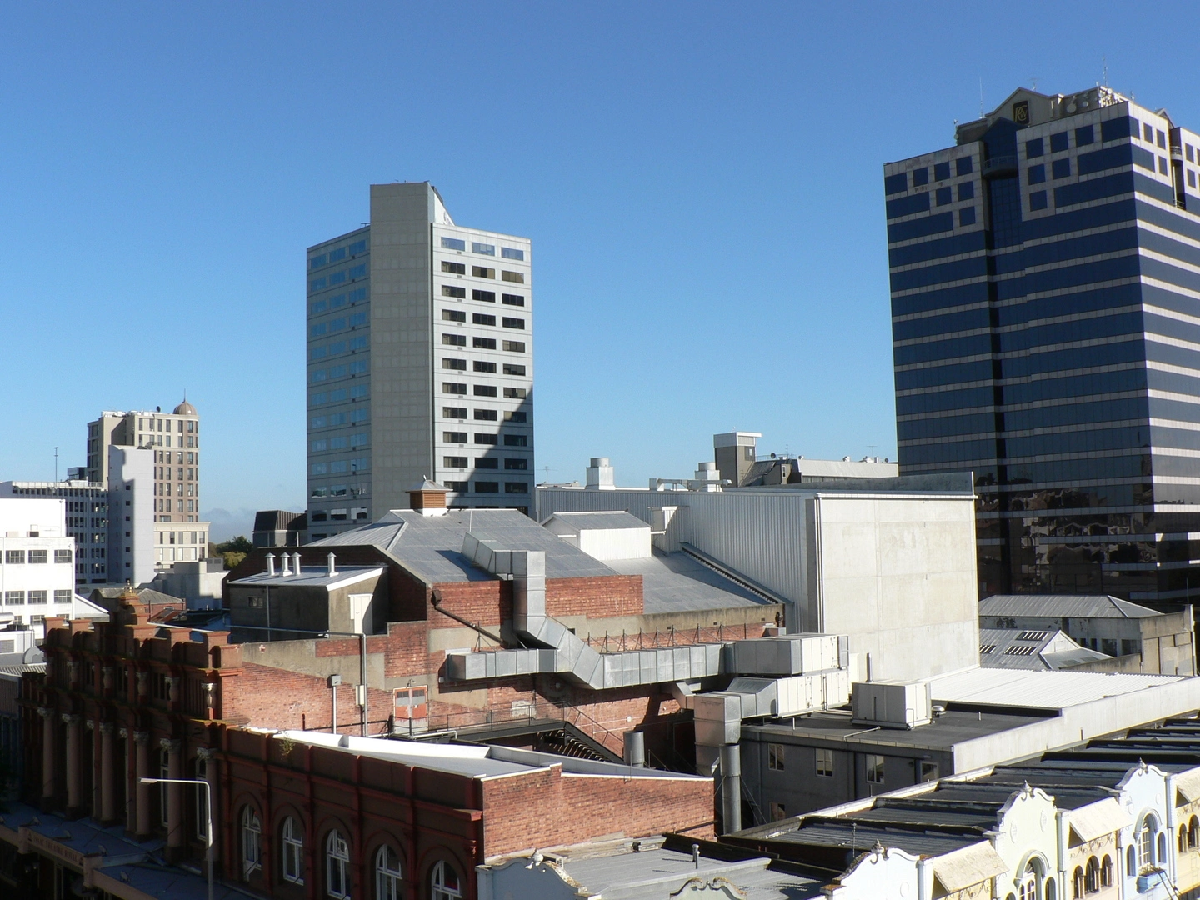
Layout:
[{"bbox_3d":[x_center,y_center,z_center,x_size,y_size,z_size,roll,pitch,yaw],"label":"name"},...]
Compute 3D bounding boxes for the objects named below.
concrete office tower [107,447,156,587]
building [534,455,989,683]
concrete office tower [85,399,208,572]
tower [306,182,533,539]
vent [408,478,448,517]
[{"bbox_3d":[-95.371,19.228,253.938,6.300,38.200,7.400,3,-6,-42],"label":"concrete office tower"},{"bbox_3d":[10.272,12.292,84.829,16.700,22.500,24.850,3,-6,-42],"label":"building"},{"bbox_3d":[-100.871,14.751,277.956,21.300,50.900,16.200,3,-6,-42],"label":"concrete office tower"},{"bbox_3d":[-27.986,-2.933,194.686,25.500,70.700,25.200,3,-6,-42],"label":"tower"},{"bbox_3d":[-9.187,2.604,67.292,2.023,2.043,1.530,3,-6,-42],"label":"vent"}]

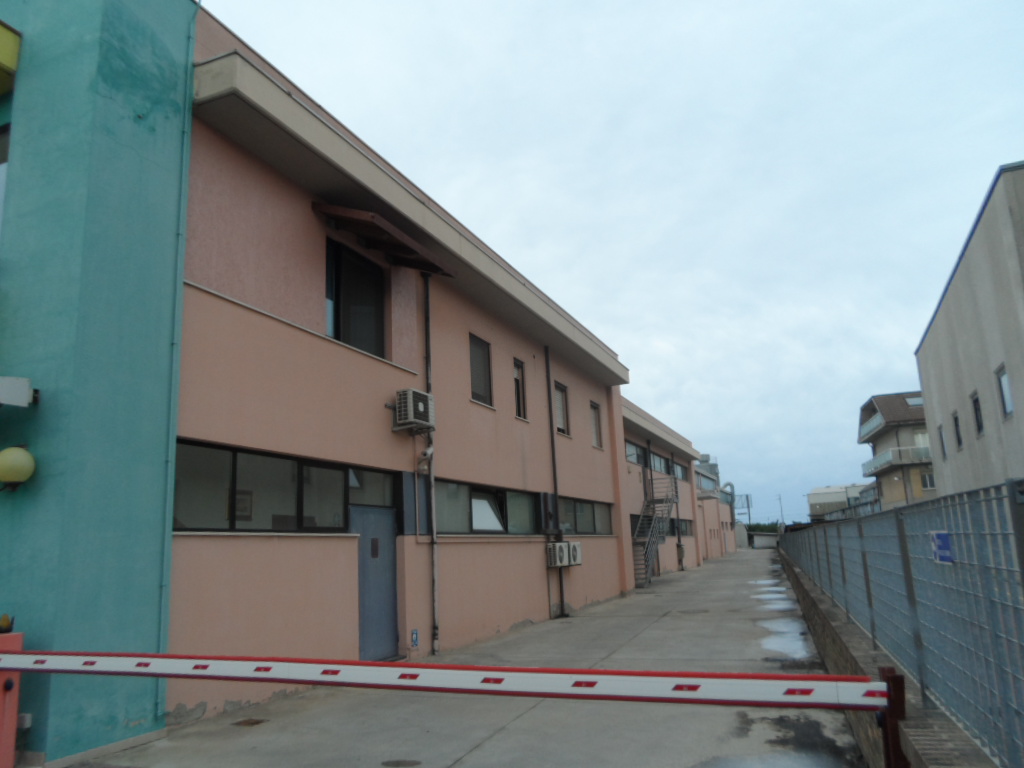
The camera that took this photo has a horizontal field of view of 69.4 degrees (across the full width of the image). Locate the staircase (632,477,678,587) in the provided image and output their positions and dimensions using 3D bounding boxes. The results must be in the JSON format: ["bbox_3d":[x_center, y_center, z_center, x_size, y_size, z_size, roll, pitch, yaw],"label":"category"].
[{"bbox_3d":[5.710,5.869,30.279,1.100,4.340,7.800,-9,-14,22],"label":"staircase"}]

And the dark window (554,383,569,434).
[{"bbox_3d":[1.288,0.675,19.454,0.130,1.345,0.973,-8,-14,22],"label":"dark window"}]

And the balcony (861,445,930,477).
[{"bbox_3d":[33.035,6.753,62.908,4.000,1.220,12.200,-6,-13,14],"label":"balcony"}]

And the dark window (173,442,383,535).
[{"bbox_3d":[-2.731,1.458,9.724,0.110,1.004,4.356,-9,-14,22],"label":"dark window"}]

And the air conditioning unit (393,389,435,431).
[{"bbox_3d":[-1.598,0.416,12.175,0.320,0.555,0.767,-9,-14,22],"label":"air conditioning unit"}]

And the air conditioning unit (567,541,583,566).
[{"bbox_3d":[1.424,4.200,18.219,0.320,0.555,0.855,-9,-14,22],"label":"air conditioning unit"}]

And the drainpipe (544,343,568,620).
[{"bbox_3d":[1.057,2.212,18.015,0.100,6.572,0.100,-8,-14,22],"label":"drainpipe"}]

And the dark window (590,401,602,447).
[{"bbox_3d":[2.633,1.278,23.000,0.110,1.412,1.045,-9,-14,22],"label":"dark window"}]

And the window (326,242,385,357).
[{"bbox_3d":[-2.337,-1.251,11.158,0.130,1.490,1.635,-8,-14,22],"label":"window"}]

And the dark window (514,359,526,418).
[{"bbox_3d":[0.147,0.139,16.810,0.130,1.345,0.600,-8,-14,22],"label":"dark window"}]

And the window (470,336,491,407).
[{"bbox_3d":[-0.617,-0.288,15.574,0.110,1.406,1.057,-9,-14,22],"label":"window"}]

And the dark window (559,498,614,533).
[{"bbox_3d":[2.036,3.645,20.312,0.130,0.952,4.813,-8,-14,22],"label":"dark window"}]

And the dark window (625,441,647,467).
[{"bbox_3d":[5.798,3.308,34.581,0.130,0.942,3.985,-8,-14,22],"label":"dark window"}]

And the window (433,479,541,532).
[{"bbox_3d":[-0.323,2.597,15.233,0.110,0.988,5.223,-9,-14,22],"label":"window"}]

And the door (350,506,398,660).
[{"bbox_3d":[-2.006,2.931,10.843,0.090,2.215,1.242,-8,-14,22],"label":"door"}]

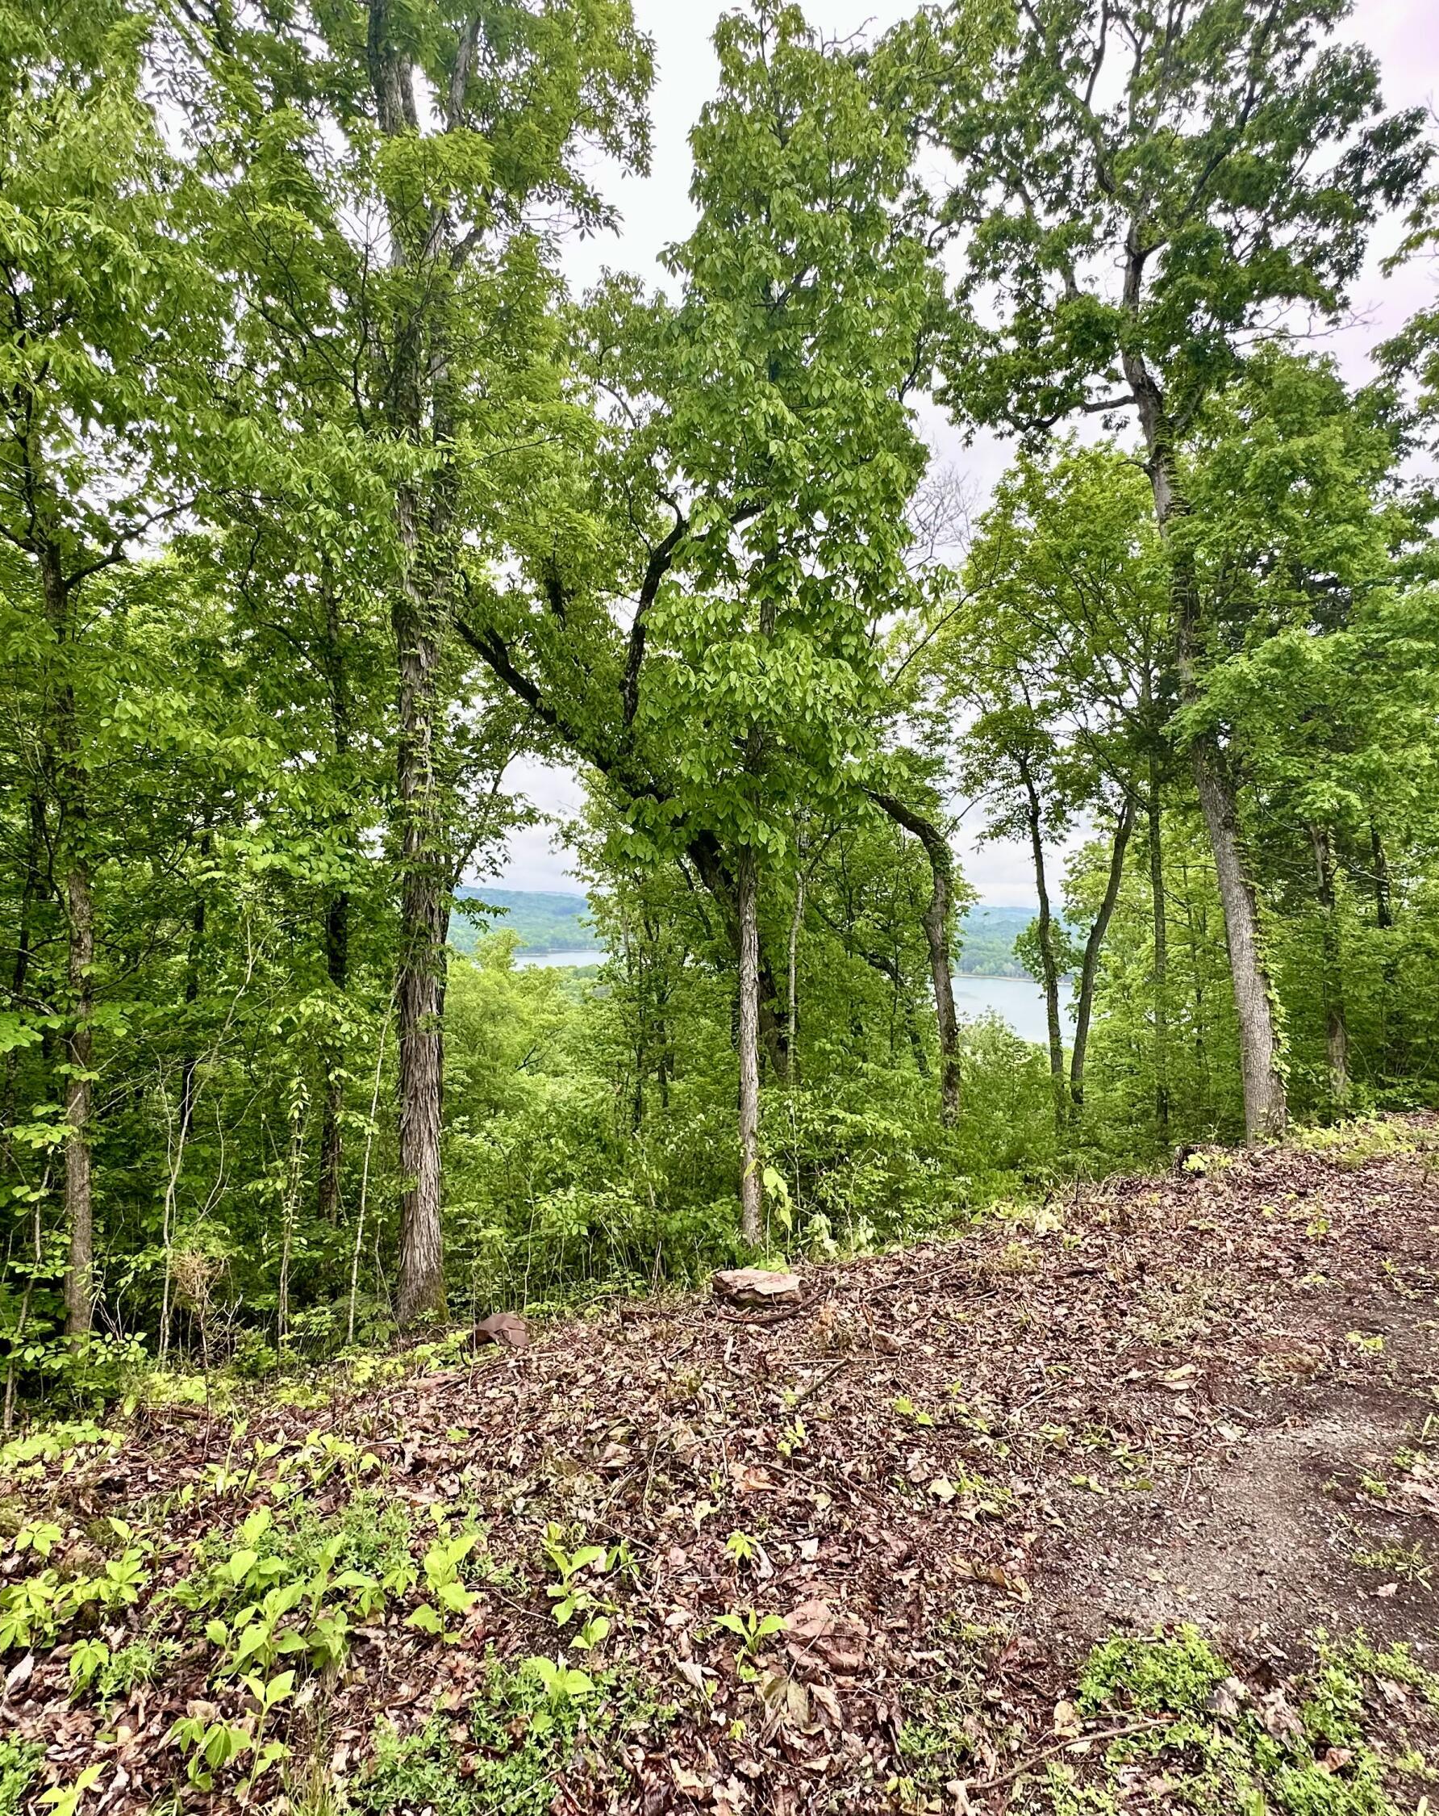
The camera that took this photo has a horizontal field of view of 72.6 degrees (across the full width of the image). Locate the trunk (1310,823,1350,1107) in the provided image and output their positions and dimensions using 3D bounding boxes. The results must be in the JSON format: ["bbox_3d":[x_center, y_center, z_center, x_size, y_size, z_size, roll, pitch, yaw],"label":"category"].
[{"bbox_3d":[5.936,0.560,9.500,0.257,2.755,0.190,-2,0,0],"label":"trunk"}]

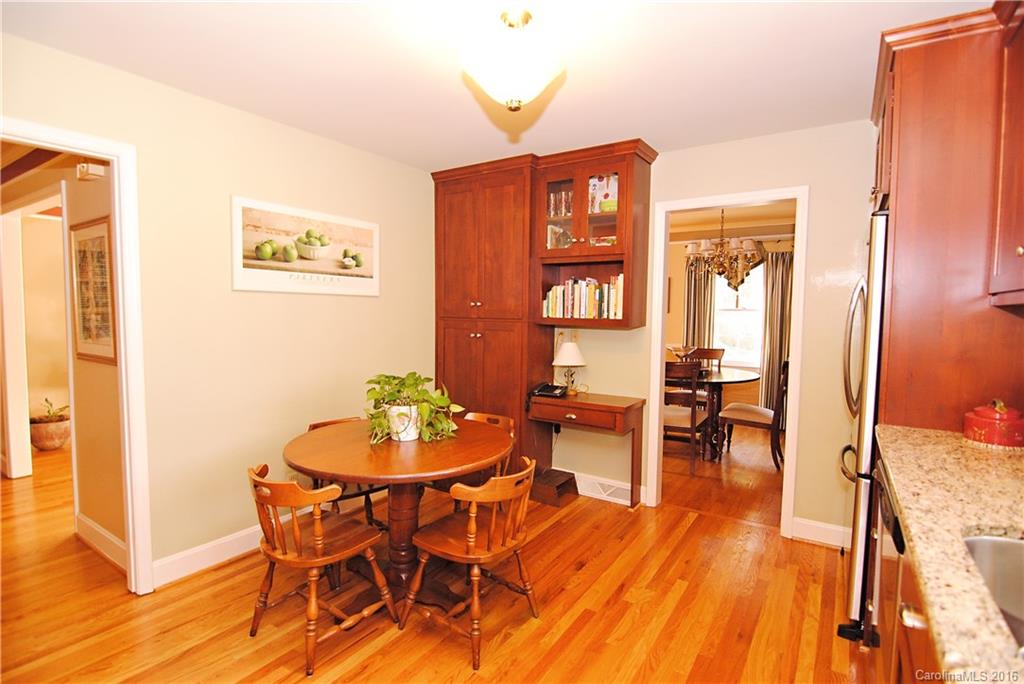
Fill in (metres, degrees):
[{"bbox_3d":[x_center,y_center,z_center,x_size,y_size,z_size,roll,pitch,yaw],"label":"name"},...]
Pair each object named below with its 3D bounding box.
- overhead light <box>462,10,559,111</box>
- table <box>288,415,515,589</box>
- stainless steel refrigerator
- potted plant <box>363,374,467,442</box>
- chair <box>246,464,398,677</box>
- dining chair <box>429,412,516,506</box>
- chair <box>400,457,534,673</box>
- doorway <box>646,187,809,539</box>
[{"bbox_3d":[0.002,-1.009,1.629,0.370,0.360,0.370,0,4,0],"label":"overhead light"},{"bbox_3d":[-0.533,0.839,2.245,1.050,0.745,1.050,3,4,36],"label":"table"},{"bbox_3d":[1.932,0.366,2.019,0.740,1.750,0.830,3,4,36],"label":"stainless steel refrigerator"},{"bbox_3d":[-0.469,0.302,2.214,0.440,0.330,0.390,0,4,0],"label":"potted plant"},{"bbox_3d":[-0.818,0.854,1.924,0.520,0.750,0.500,3,4,36],"label":"chair"},{"bbox_3d":[-0.259,0.818,2.562,0.520,0.750,0.500,3,4,36],"label":"dining chair"},{"bbox_3d":[-0.145,0.856,1.972,0.500,0.750,0.520,3,4,36],"label":"chair"},{"bbox_3d":[1.361,0.121,2.974,0.900,2.110,0.140,3,4,36],"label":"doorway"}]

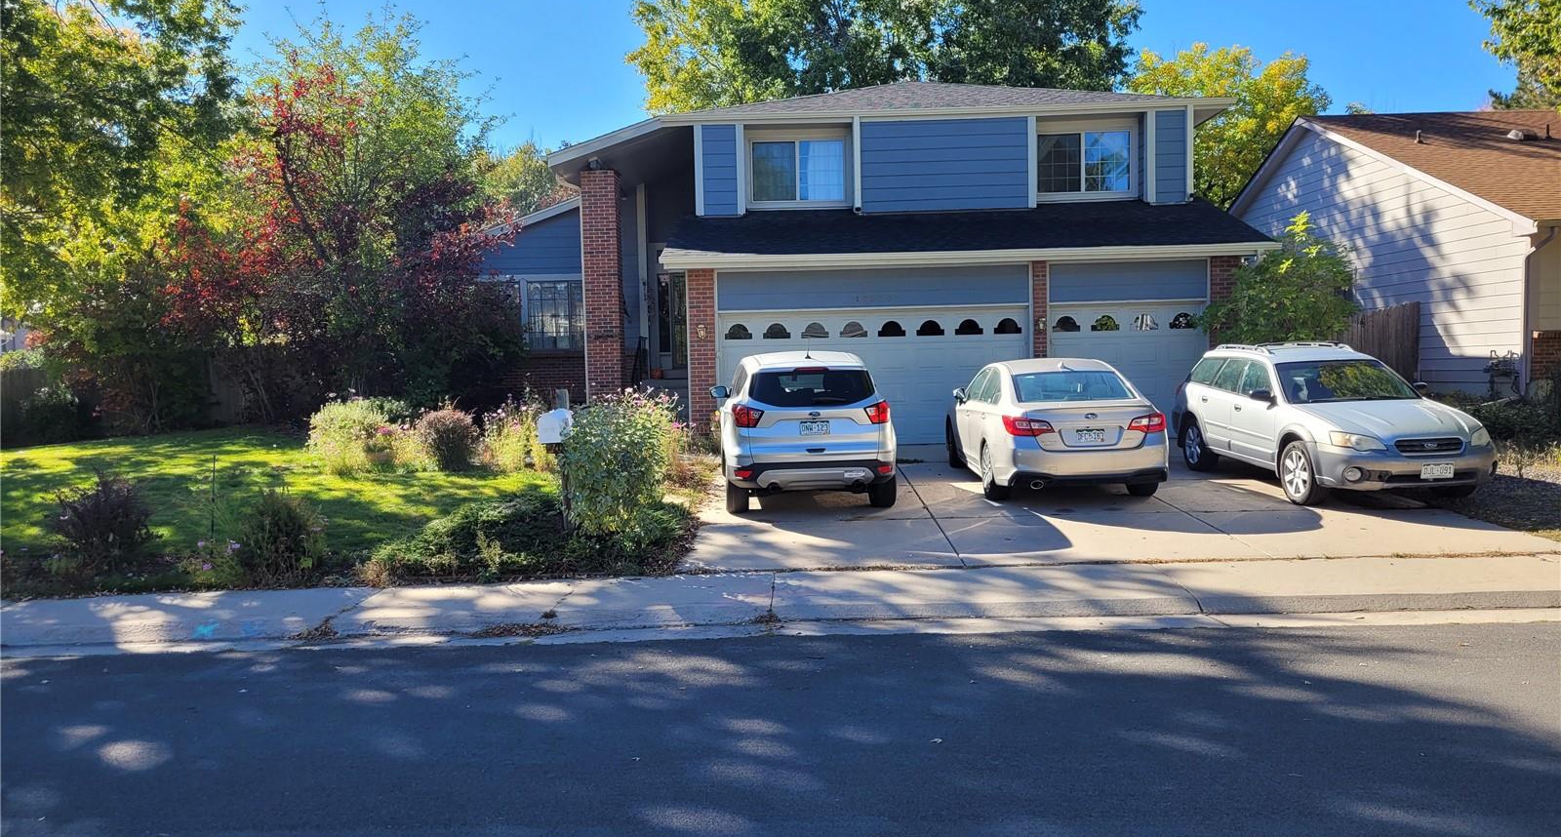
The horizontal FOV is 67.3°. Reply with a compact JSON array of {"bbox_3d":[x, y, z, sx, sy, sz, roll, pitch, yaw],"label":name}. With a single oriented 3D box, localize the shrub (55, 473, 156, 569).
[{"bbox_3d":[-5.998,0.892,10.400,0.860,0.840,0.840,-1,4,0],"label":"shrub"}]

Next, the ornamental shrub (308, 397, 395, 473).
[{"bbox_3d":[-5.923,0.228,16.200,1.170,1.030,1.100,-1,4,0],"label":"ornamental shrub"}]

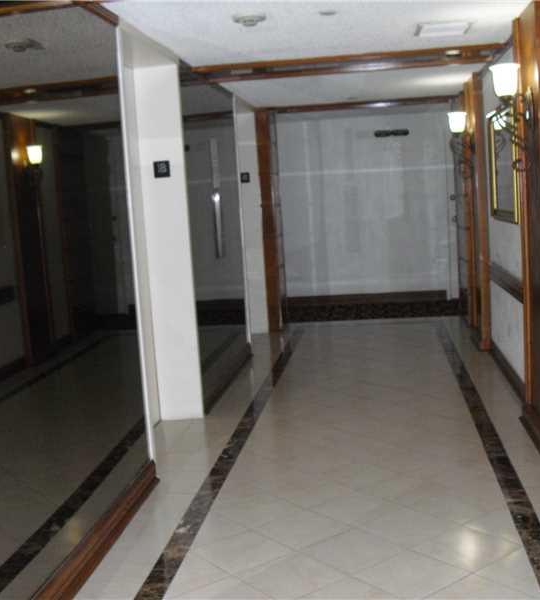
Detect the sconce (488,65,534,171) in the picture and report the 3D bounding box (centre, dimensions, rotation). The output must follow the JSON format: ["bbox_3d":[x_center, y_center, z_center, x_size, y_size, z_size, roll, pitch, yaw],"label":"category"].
[{"bbox_3d":[1.319,-0.997,4.526,0.235,0.572,0.180,-3,7,8],"label":"sconce"}]

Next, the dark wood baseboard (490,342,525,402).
[{"bbox_3d":[1.758,0.492,6.210,0.027,0.144,1.930,-3,7,8],"label":"dark wood baseboard"}]

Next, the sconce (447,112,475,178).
[{"bbox_3d":[1.688,-1.375,7.335,0.220,0.576,0.180,-3,7,8],"label":"sconce"}]

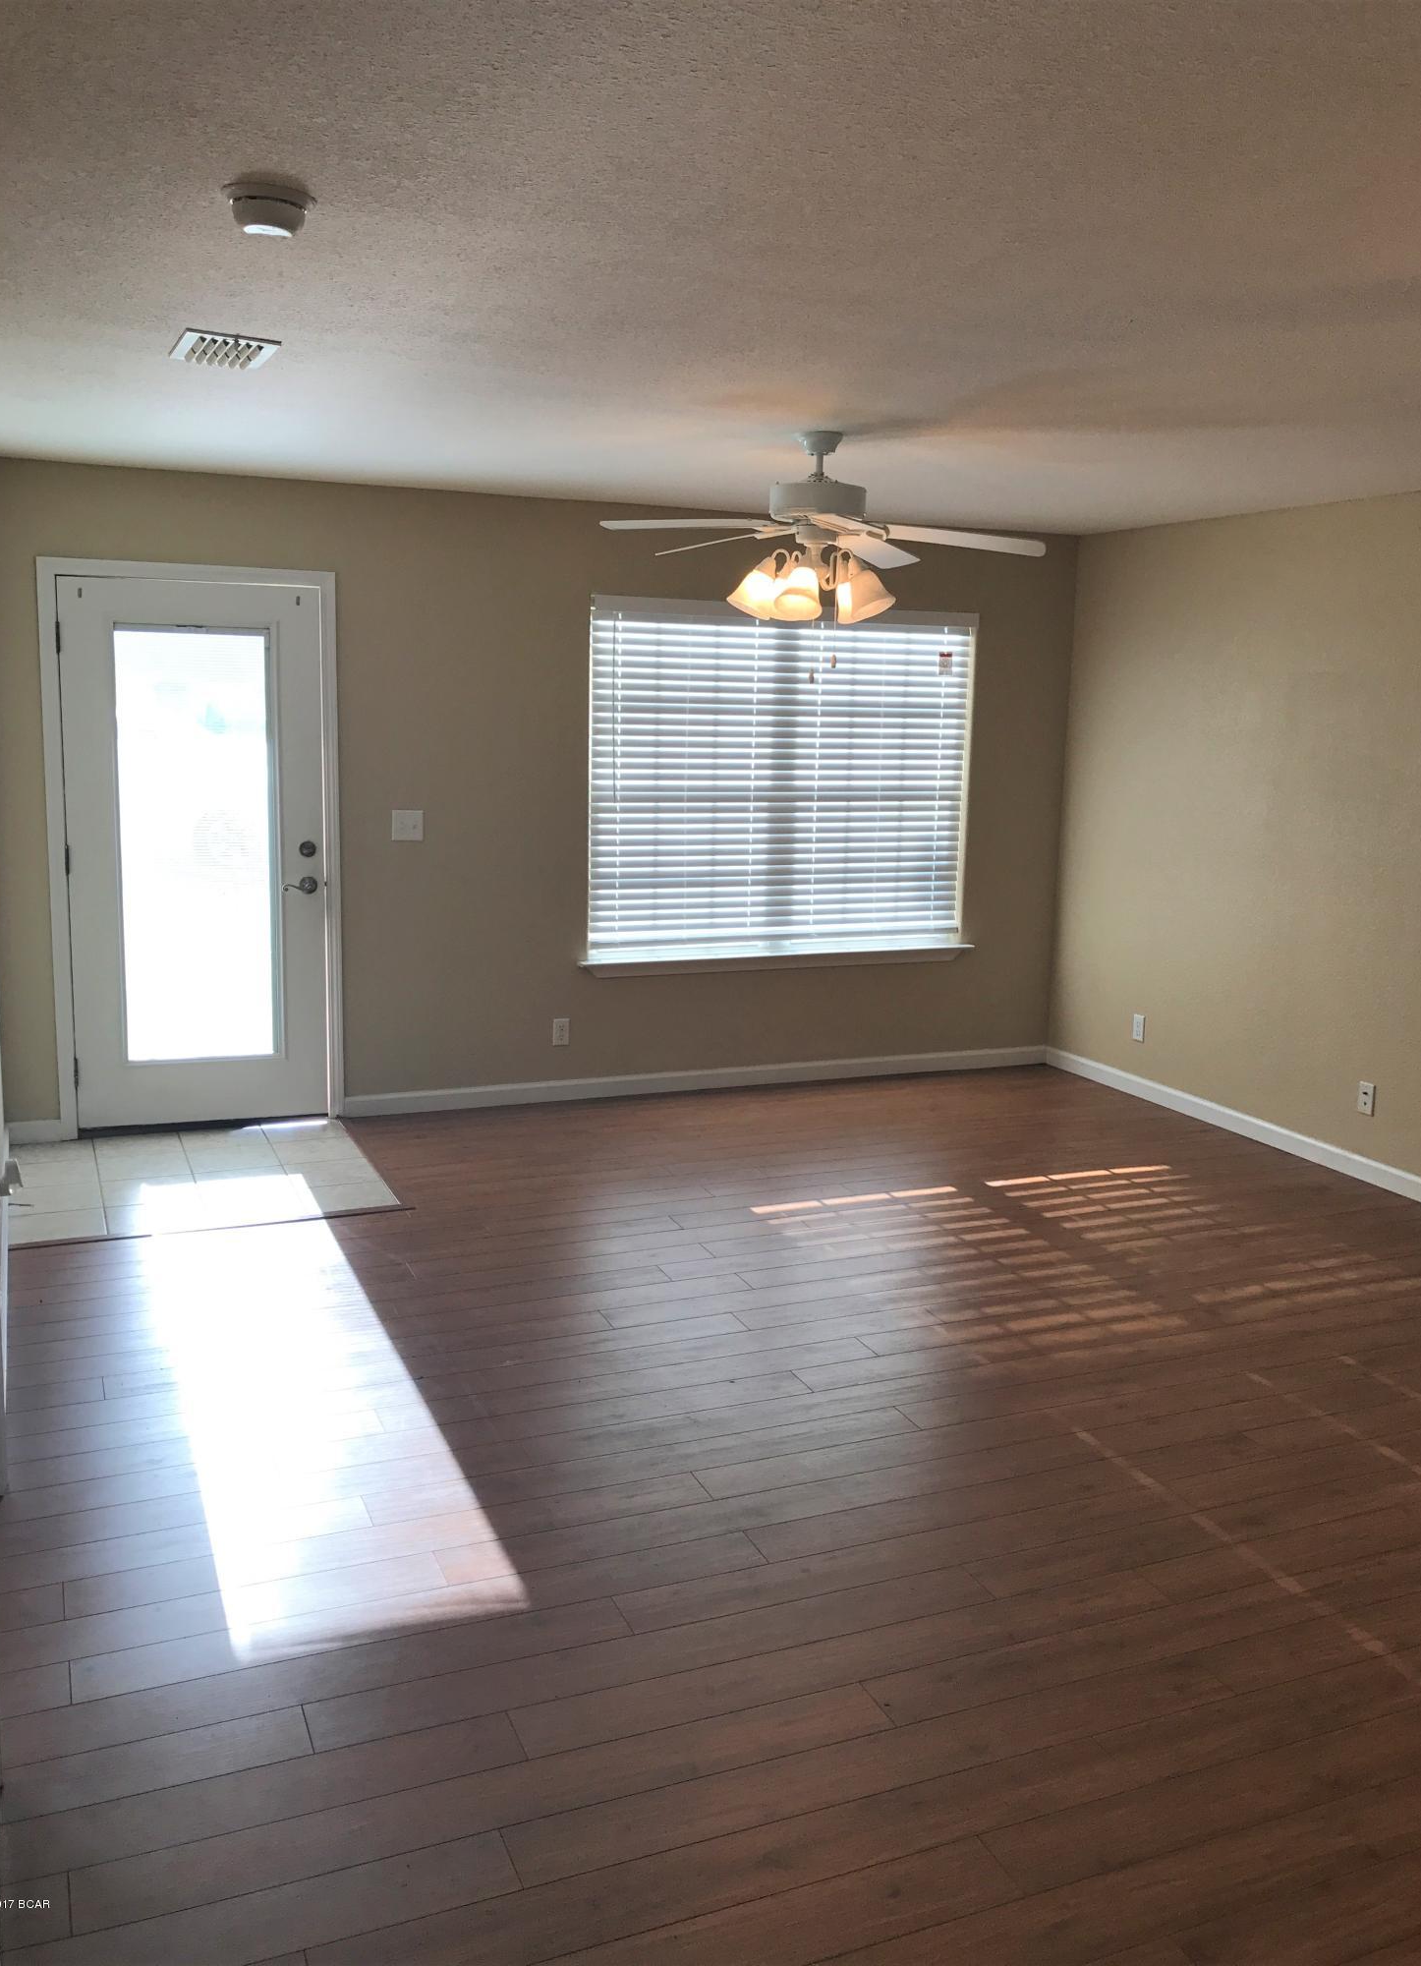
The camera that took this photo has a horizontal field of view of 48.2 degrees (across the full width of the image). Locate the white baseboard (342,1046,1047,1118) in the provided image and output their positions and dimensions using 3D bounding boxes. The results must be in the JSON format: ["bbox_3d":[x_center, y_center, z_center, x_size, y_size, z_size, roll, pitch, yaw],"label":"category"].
[{"bbox_3d":[0.081,0.419,6.979,3.340,0.085,0.016,-3,11,-23],"label":"white baseboard"}]

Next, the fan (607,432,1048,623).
[{"bbox_3d":[0.295,-1.334,4.685,1.300,0.535,1.300,-3,11,-23],"label":"fan"}]

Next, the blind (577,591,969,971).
[{"bbox_3d":[0.339,-0.875,6.861,1.810,1.450,0.075,-3,11,-23],"label":"blind"}]

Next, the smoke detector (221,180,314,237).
[{"bbox_3d":[-0.700,-1.220,2.525,0.146,0.050,0.146,-3,11,-23],"label":"smoke detector"}]

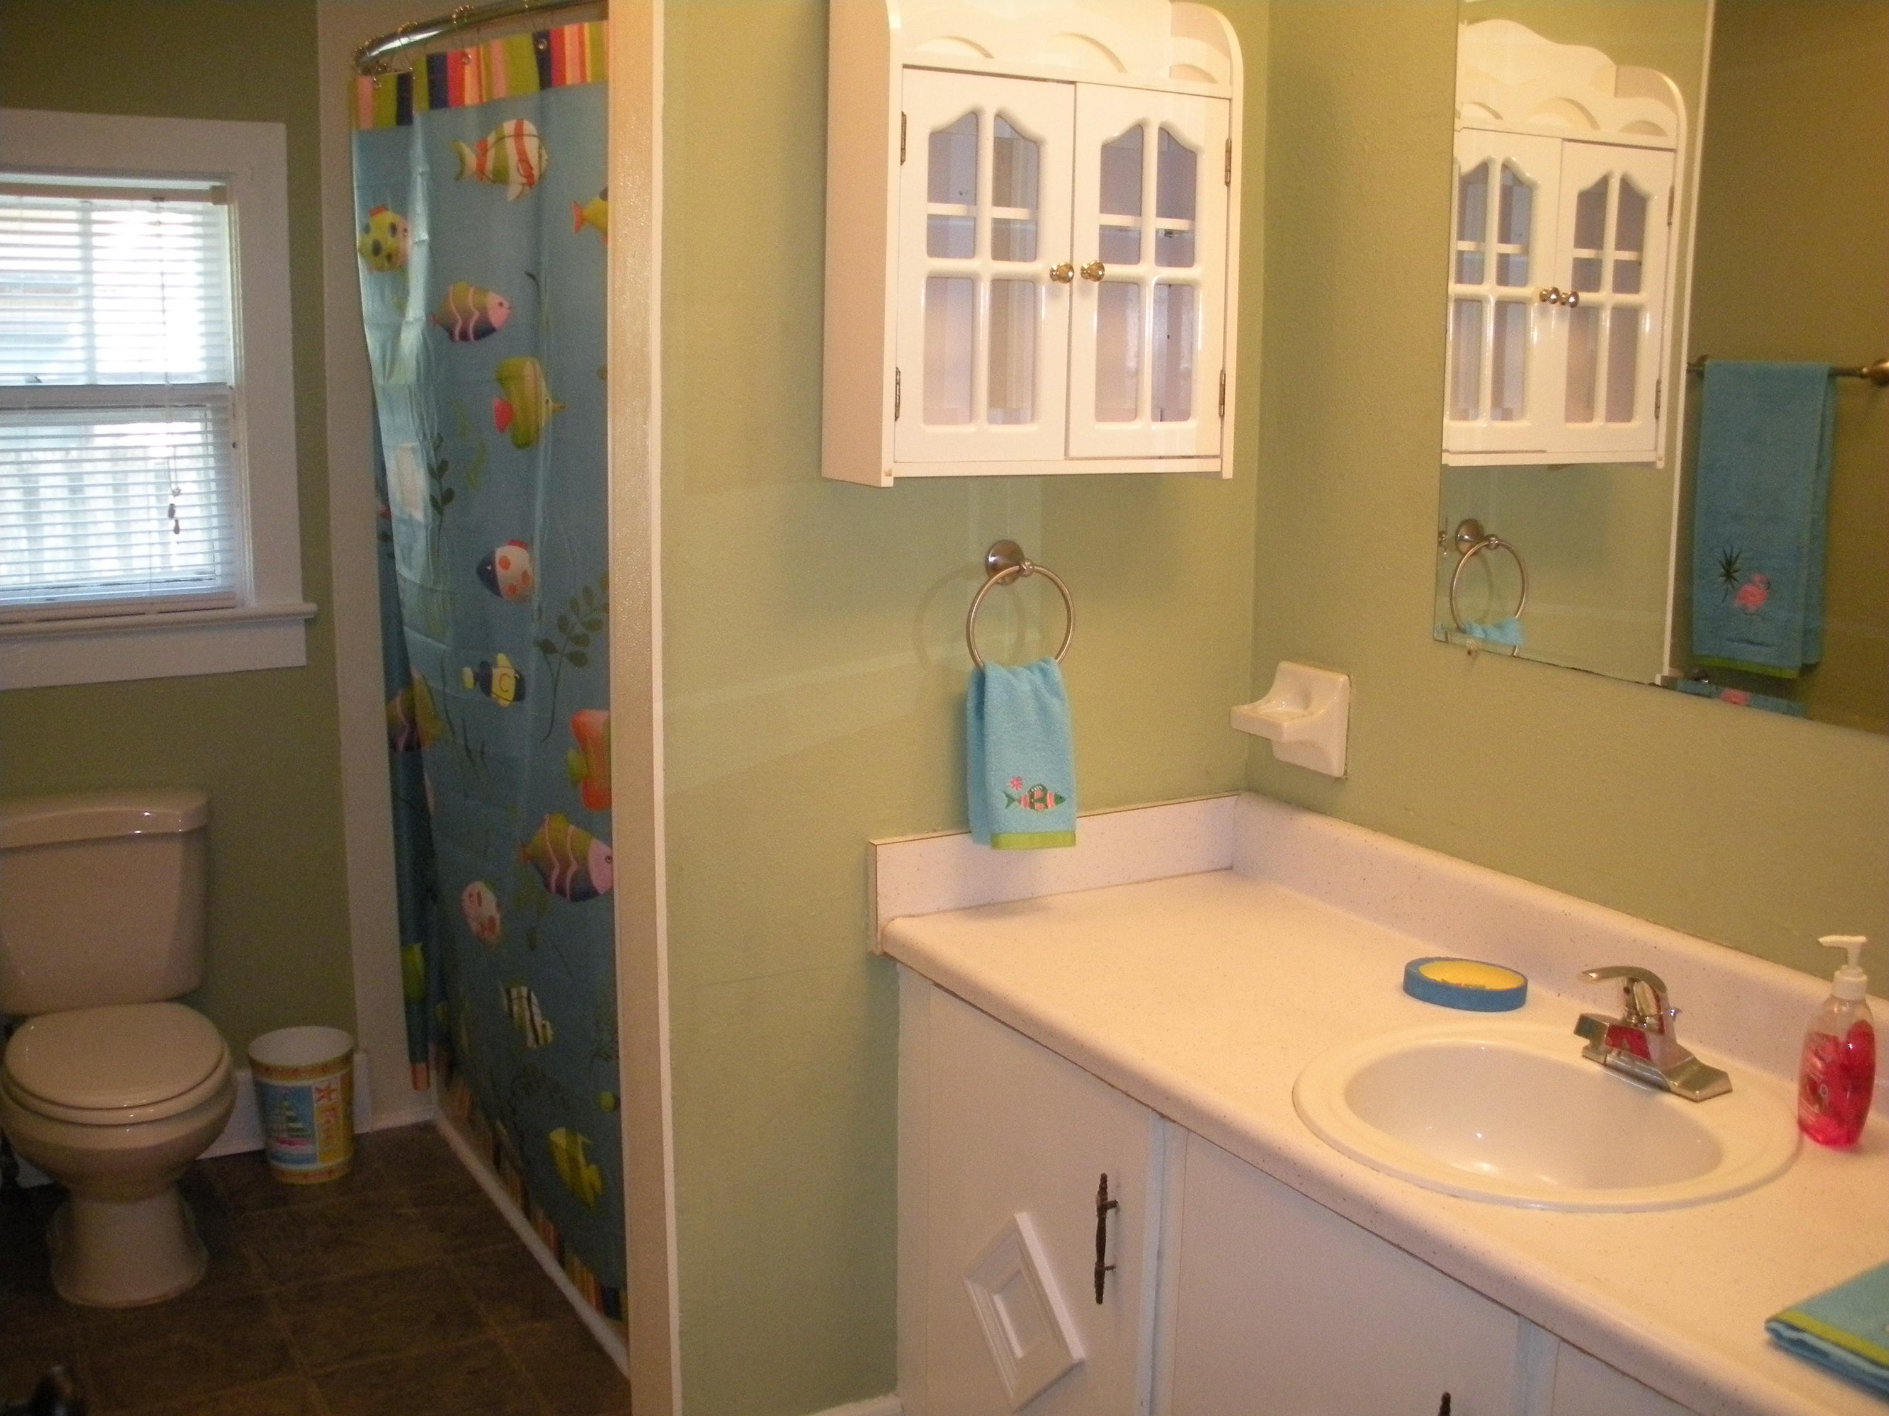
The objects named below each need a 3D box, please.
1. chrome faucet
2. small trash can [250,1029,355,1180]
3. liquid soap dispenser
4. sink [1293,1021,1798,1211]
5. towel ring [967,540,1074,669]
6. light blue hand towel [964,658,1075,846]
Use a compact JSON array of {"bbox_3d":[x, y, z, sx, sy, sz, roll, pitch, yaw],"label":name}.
[{"bbox_3d":[0.640,0.294,1.785,0.158,0.128,0.148,-5,12,-29],"label":"chrome faucet"},{"bbox_3d":[-1.165,0.722,3.454,0.191,0.238,0.191,1,11,0],"label":"small trash can"},{"bbox_3d":[0.795,0.294,1.695,0.060,0.188,0.072,-1,11,-10],"label":"liquid soap dispenser"},{"bbox_3d":[0.555,0.442,1.795,0.475,0.180,0.483,-5,12,-29],"label":"sink"},{"bbox_3d":[0.085,-0.116,2.344,0.155,0.175,0.062,-5,12,-29],"label":"towel ring"},{"bbox_3d":[0.098,0.054,2.362,0.145,0.240,0.060,-5,12,-29],"label":"light blue hand towel"}]

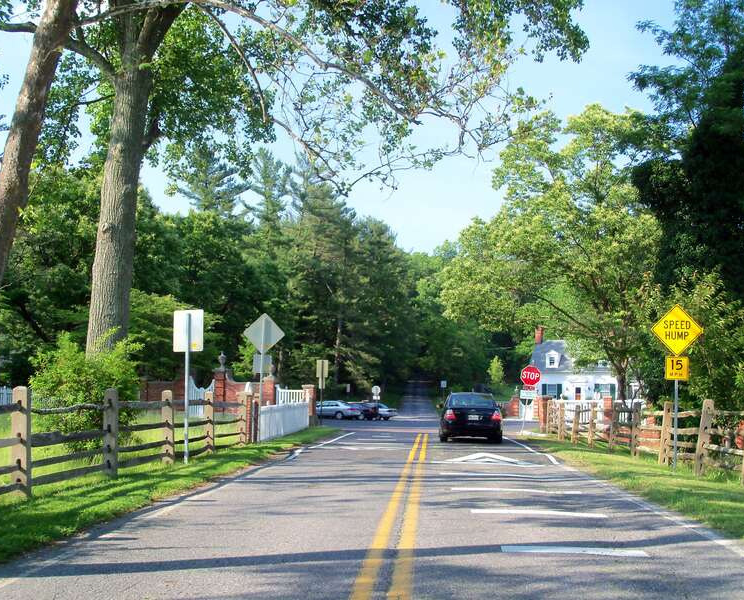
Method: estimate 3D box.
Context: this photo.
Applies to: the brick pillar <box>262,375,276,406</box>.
[{"bbox_3d":[-5.544,5.121,50.110,0.680,2.049,0.680,0,-6,4],"label":"brick pillar"}]

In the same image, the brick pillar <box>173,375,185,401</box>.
[{"bbox_3d":[-9.635,4.576,47.000,0.600,2.150,0.600,-1,-6,5],"label":"brick pillar"}]

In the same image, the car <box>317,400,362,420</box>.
[{"bbox_3d":[-3.126,8.070,68.078,4.700,1.450,1.800,-4,-7,30],"label":"car"}]

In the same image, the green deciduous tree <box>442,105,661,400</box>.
[{"bbox_3d":[11.651,-2.800,61.115,13.800,20.843,13.500,0,-6,4],"label":"green deciduous tree"}]

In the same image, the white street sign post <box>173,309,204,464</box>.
[{"bbox_3d":[-3.486,1.635,17.557,0.610,2.940,0.070,0,-6,4],"label":"white street sign post"}]

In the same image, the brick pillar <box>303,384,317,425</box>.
[{"bbox_3d":[-2.704,4.596,40.099,0.560,1.853,0.560,0,-6,4],"label":"brick pillar"}]

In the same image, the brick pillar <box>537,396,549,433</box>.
[{"bbox_3d":[6.791,4.523,36.576,0.460,1.426,0.460,0,-6,4],"label":"brick pillar"}]

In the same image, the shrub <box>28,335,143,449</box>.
[{"bbox_3d":[-6.220,1.985,20.137,2.400,2.558,2.300,0,-6,4],"label":"shrub"}]

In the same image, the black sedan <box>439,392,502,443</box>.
[{"bbox_3d":[3.085,3.709,29.480,1.850,1.490,4.850,0,-6,4],"label":"black sedan"}]

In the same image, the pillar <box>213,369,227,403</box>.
[{"bbox_3d":[-8.386,4.989,51.128,0.680,2.394,0.680,0,-6,4],"label":"pillar"}]

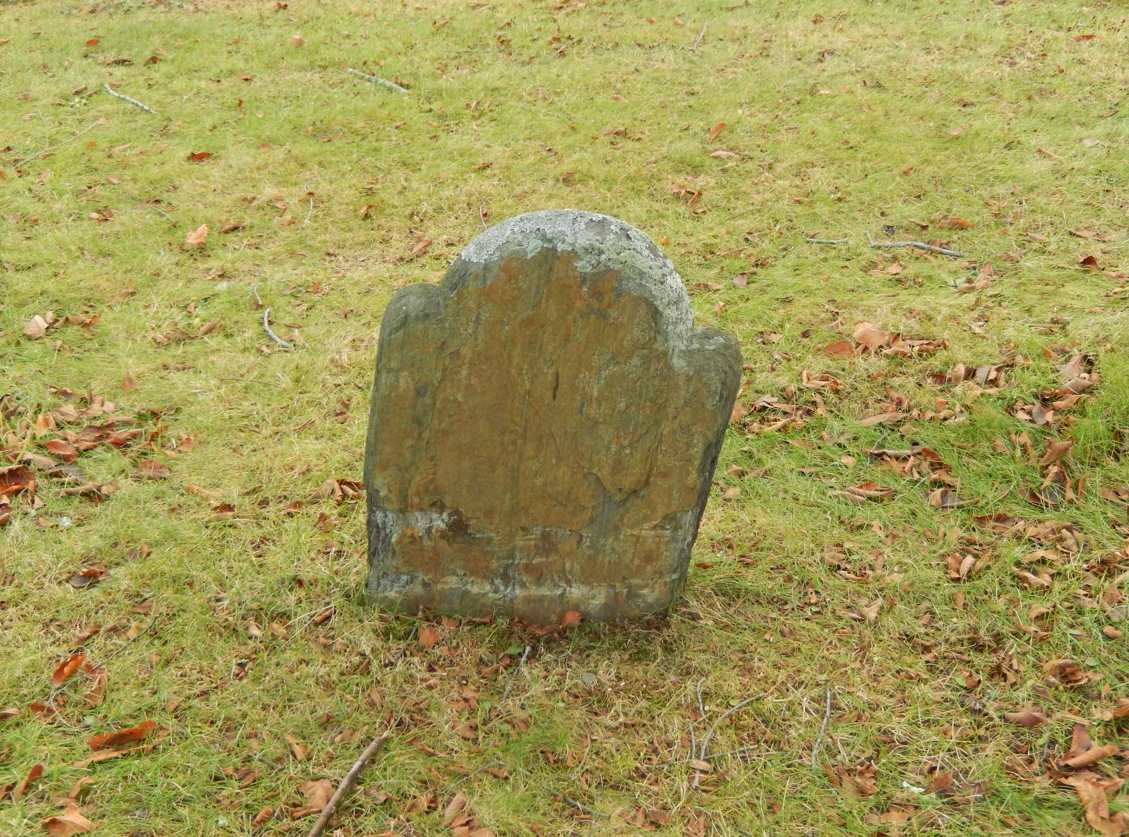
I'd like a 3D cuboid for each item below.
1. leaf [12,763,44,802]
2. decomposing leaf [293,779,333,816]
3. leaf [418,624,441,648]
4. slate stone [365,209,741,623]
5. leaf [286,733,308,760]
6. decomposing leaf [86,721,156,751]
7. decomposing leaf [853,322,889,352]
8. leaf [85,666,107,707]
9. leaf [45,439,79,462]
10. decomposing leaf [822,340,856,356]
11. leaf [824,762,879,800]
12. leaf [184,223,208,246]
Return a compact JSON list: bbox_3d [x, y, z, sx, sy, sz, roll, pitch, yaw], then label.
[{"bbox_3d":[-0.753,0.512,2.335,0.024,0.028,0.072,6,27,12],"label":"leaf"},{"bbox_3d":[-0.349,0.526,2.307,0.056,0.024,0.072,-1,27,-3],"label":"decomposing leaf"},{"bbox_3d":[-0.216,0.349,2.662,0.038,0.022,0.055,0,27,0],"label":"leaf"},{"bbox_3d":[-0.022,0.001,2.463,0.507,0.684,0.090,8,32,-1],"label":"slate stone"},{"bbox_3d":[-0.388,0.475,2.409,0.028,0.022,0.056,-12,29,-22],"label":"leaf"},{"bbox_3d":[-0.612,0.438,2.297,0.090,0.025,0.028,-4,29,-11],"label":"decomposing leaf"},{"bbox_3d":[0.645,-0.172,3.508,0.067,0.040,0.046,2,28,0],"label":"decomposing leaf"},{"bbox_3d":[-0.716,0.410,2.539,0.030,0.026,0.085,1,27,2],"label":"leaf"},{"bbox_3d":[-0.903,0.059,2.991,0.050,0.025,0.028,12,29,18],"label":"leaf"},{"bbox_3d":[0.605,-0.156,3.674,0.074,0.024,0.048,0,27,0],"label":"decomposing leaf"},{"bbox_3d":[0.389,0.491,2.255,0.065,0.030,0.041,2,28,0],"label":"leaf"},{"bbox_3d":[-0.864,-0.433,3.908,0.045,0.035,0.032,-13,32,-26],"label":"leaf"}]

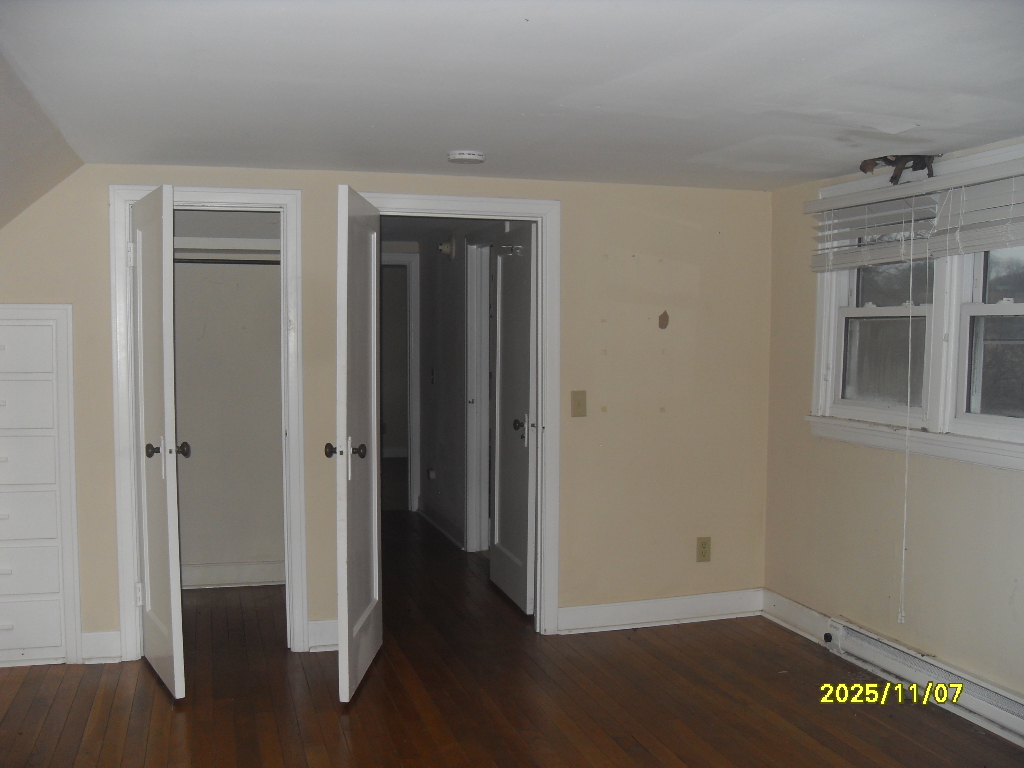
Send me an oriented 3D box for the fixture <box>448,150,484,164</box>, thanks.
[{"bbox_3d":[-0.172,-0.855,3.831,0.143,0.040,0.143,-1,3,-16],"label":"fixture"}]

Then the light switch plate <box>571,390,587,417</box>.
[{"bbox_3d":[0.303,0.090,4.515,0.071,0.117,0.009,-1,3,-16],"label":"light switch plate"}]

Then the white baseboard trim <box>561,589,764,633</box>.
[{"bbox_3d":[0.718,1.063,4.683,1.043,0.132,0.025,-1,3,-16],"label":"white baseboard trim"}]

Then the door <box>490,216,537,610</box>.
[{"bbox_3d":[-0.002,0.169,5.122,0.036,1.866,0.722,-1,3,-16],"label":"door"}]

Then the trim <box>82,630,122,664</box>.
[{"bbox_3d":[-1.619,1.043,3.967,0.149,0.131,0.025,-1,3,-16],"label":"trim"}]

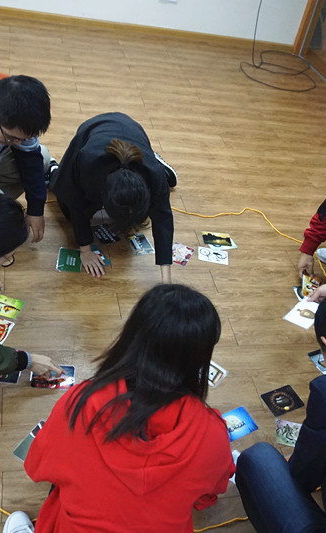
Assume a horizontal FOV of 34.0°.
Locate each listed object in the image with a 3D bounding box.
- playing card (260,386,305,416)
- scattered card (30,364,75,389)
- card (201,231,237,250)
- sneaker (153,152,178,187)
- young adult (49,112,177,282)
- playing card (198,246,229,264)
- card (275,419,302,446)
[{"bbox_3d":[0.456,0.509,2.022,0.147,0.004,0.102,-12,45,-27],"label":"playing card"},{"bbox_3d":[-0.392,0.397,1.913,0.149,0.004,0.103,4,40,-11],"label":"scattered card"},{"bbox_3d":[0.293,-0.136,2.745,0.164,0.004,0.111,4,40,-11],"label":"card"},{"bbox_3d":[-0.025,-0.552,3.022,0.100,0.095,0.260,-17,71,-37],"label":"sneaker"},{"bbox_3d":[-0.250,-0.454,2.529,0.540,0.450,0.840,2,41,-14],"label":"young adult"},{"bbox_3d":[0.250,-0.051,2.631,0.151,0.004,0.108,10,39,-4],"label":"playing card"},{"bbox_3d":[0.480,0.606,1.914,0.149,0.004,0.103,11,39,-3],"label":"card"}]

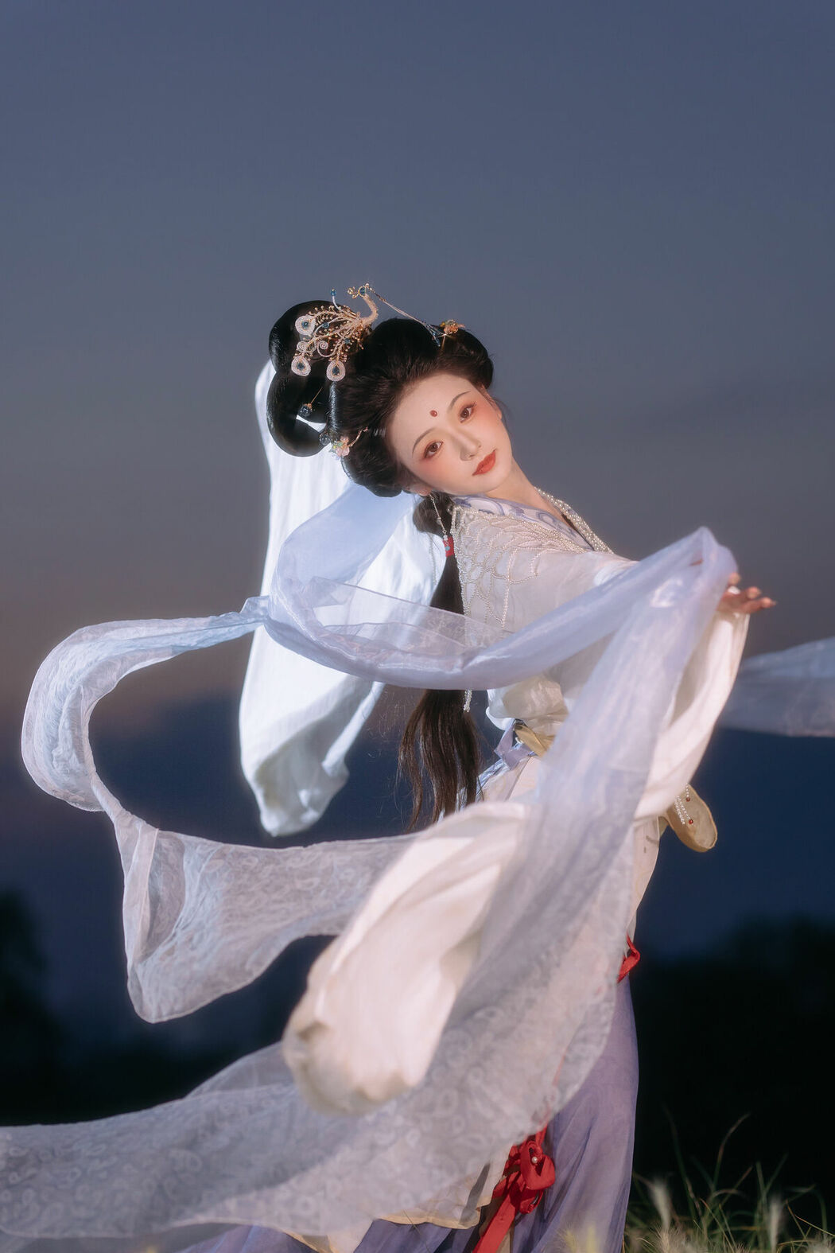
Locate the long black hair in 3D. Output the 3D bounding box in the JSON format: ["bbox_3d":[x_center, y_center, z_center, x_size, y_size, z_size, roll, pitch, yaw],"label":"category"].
[{"bbox_3d":[-0.047,-0.079,3.980,0.280,0.670,0.260,1,-4,-18],"label":"long black hair"}]

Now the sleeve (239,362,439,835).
[{"bbox_3d":[-0.106,-0.038,4.250,0.290,0.640,0.300,-1,-5,11],"label":"sleeve"}]

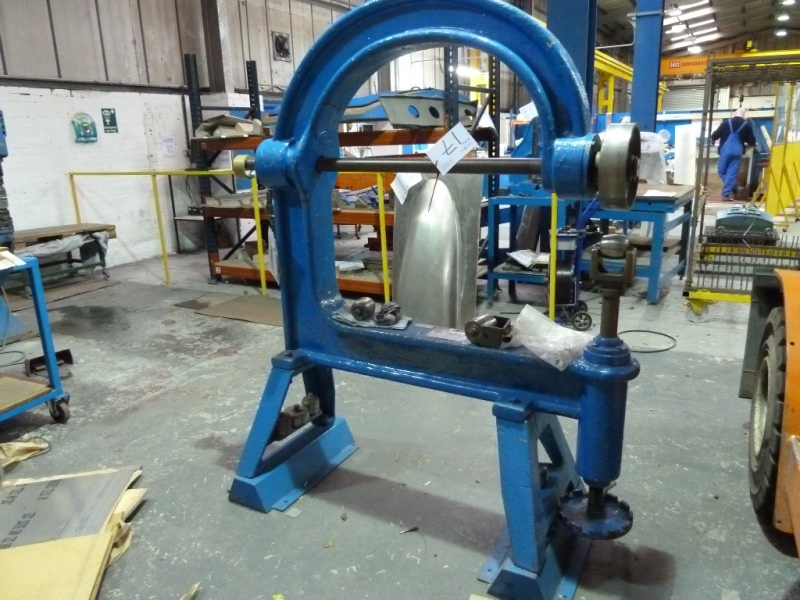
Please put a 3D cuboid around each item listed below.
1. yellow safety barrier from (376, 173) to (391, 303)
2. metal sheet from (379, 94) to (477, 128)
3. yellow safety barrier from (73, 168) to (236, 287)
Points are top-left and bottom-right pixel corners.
[{"bbox_3d":[-0.124,-0.484,4.768,0.045,1.147,0.045,6,17,26],"label":"yellow safety barrier"},{"bbox_3d":[0.217,-1.578,4.852,1.012,0.233,0.130,-13,19,-36],"label":"metal sheet"},{"bbox_3d":[-2.470,-0.714,5.902,2.511,1.147,0.050,6,17,26],"label":"yellow safety barrier"}]

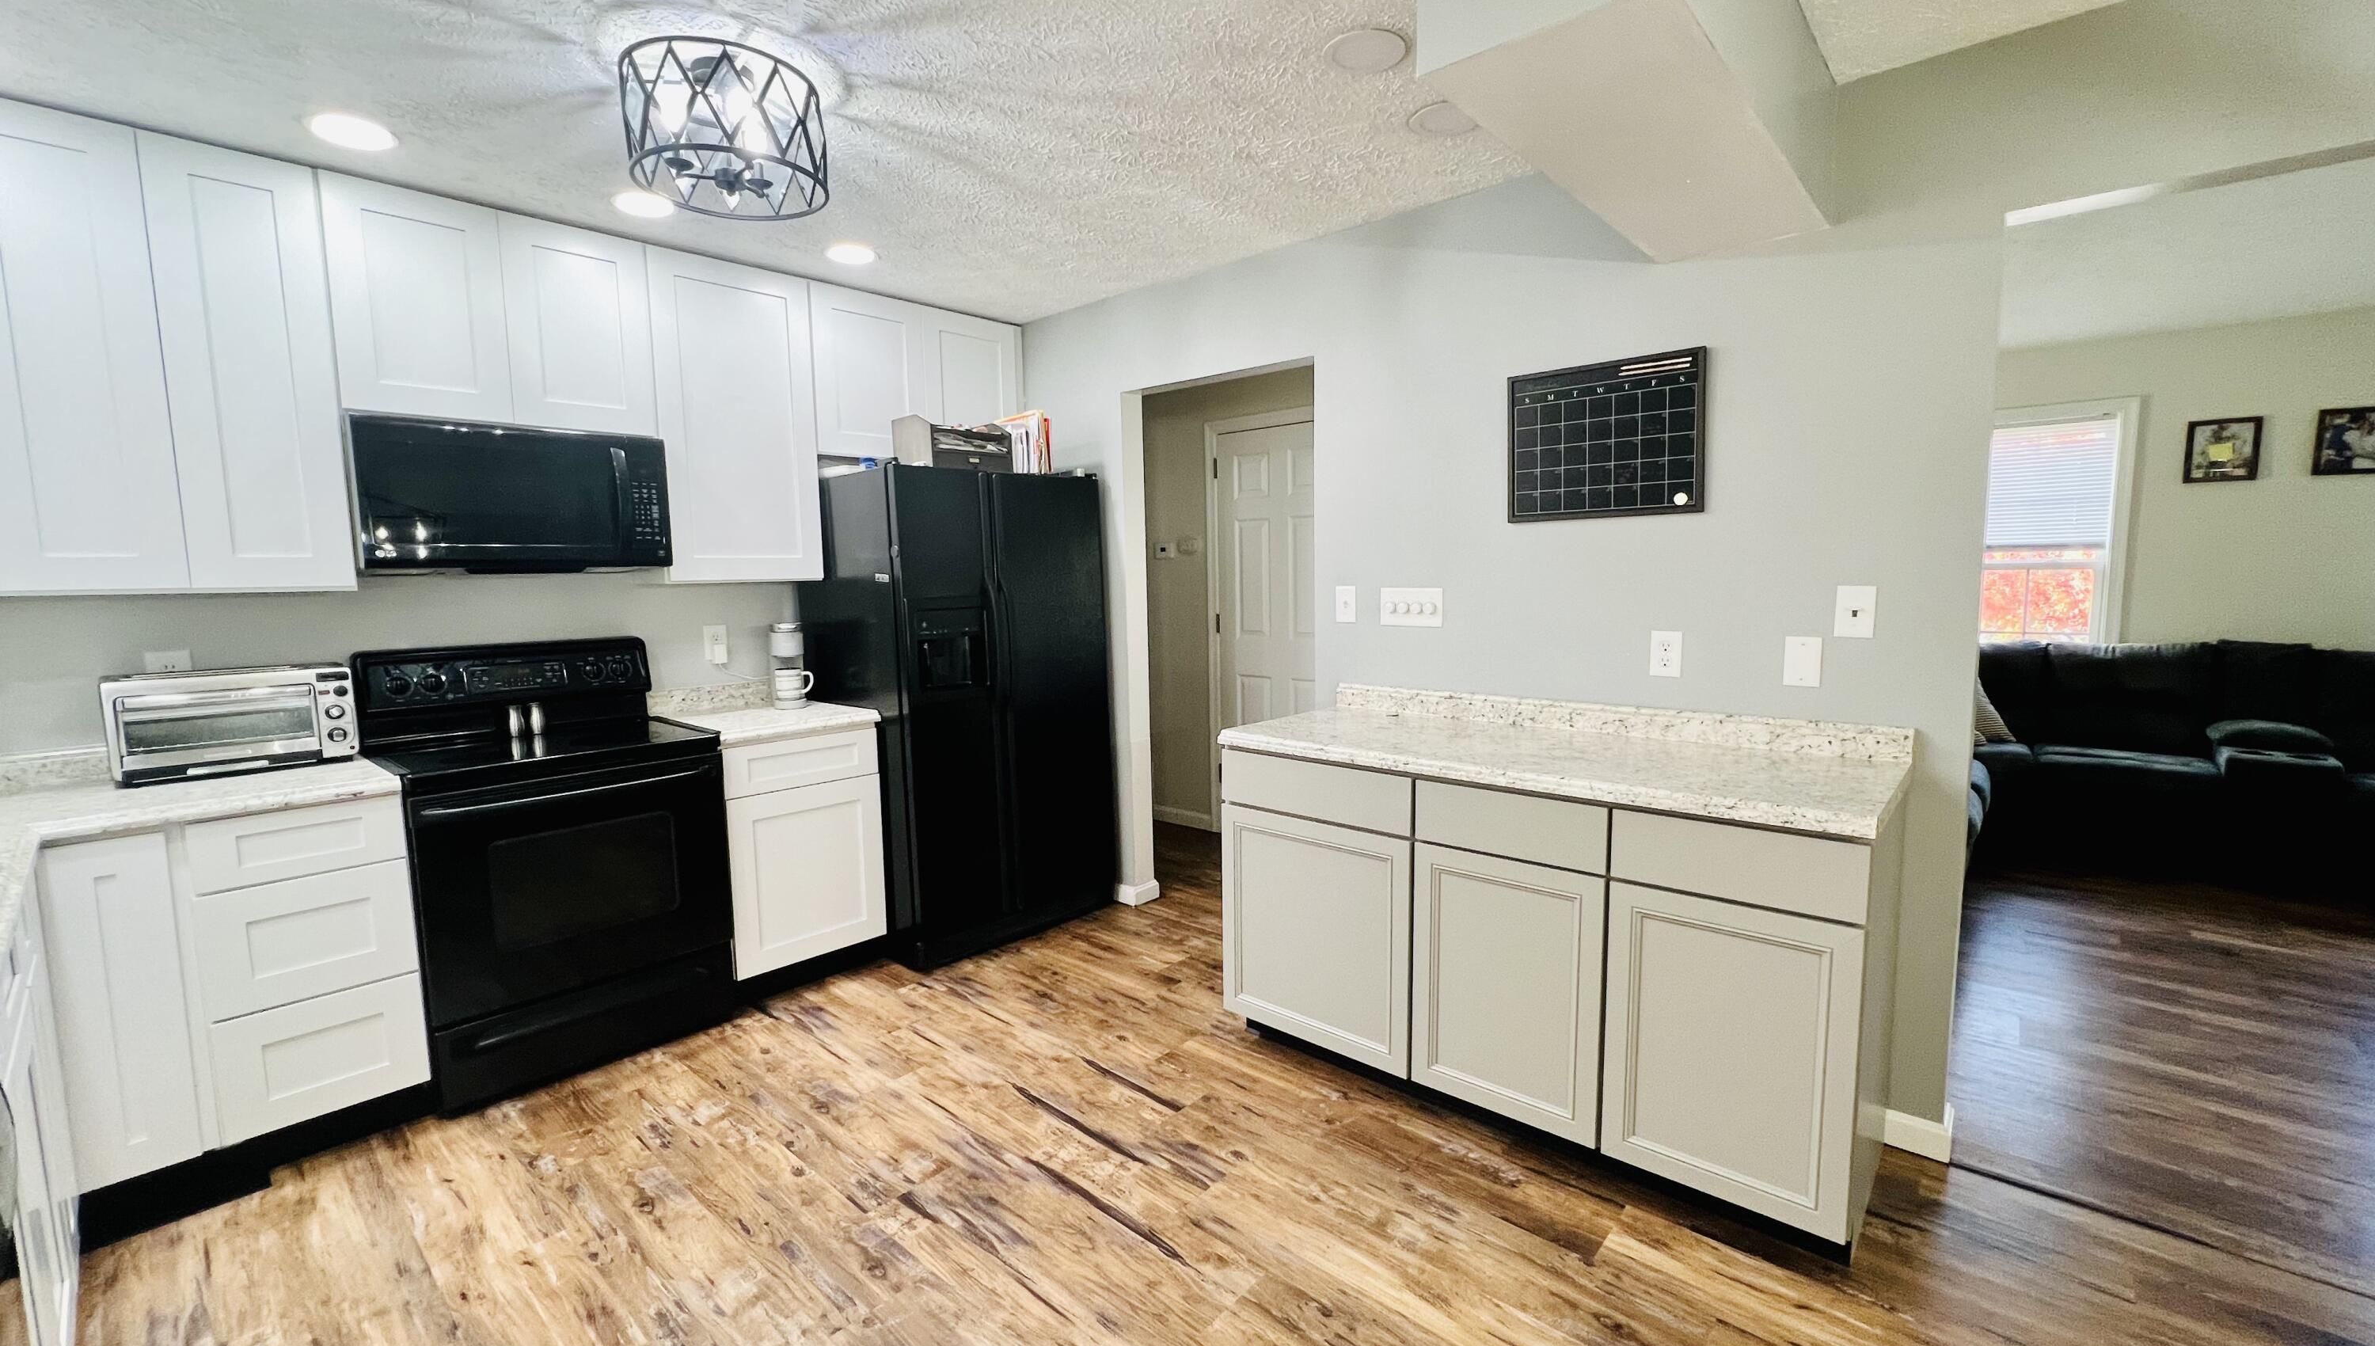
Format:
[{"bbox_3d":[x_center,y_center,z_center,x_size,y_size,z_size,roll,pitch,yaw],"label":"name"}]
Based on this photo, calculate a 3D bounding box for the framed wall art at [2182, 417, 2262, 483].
[{"bbox_3d":[4.634,-0.996,3.991,0.211,0.271,0.020,4,8,42],"label":"framed wall art"}]

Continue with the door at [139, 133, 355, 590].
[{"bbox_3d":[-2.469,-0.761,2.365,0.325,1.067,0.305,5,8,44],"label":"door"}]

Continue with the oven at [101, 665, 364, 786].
[{"bbox_3d":[-2.510,0.125,2.369,0.295,0.258,0.424,5,8,44],"label":"oven"}]

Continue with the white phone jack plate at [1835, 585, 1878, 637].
[{"bbox_3d":[1.559,-0.141,2.083,0.074,0.117,0.010,4,8,42],"label":"white phone jack plate"}]

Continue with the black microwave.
[{"bbox_3d":[-2.065,-0.524,2.742,0.405,0.422,0.756,5,8,44],"label":"black microwave"}]

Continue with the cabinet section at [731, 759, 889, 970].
[{"bbox_3d":[-1.484,0.654,3.224,0.594,0.600,0.518,4,8,43],"label":"cabinet section"}]

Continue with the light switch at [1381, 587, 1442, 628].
[{"bbox_3d":[0.706,-0.208,2.854,0.214,0.120,0.025,4,8,42],"label":"light switch"}]

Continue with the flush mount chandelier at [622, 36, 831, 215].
[{"bbox_3d":[-0.968,-1.147,1.881,0.376,0.233,0.376,5,8,44],"label":"flush mount chandelier"}]

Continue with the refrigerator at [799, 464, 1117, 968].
[{"bbox_3d":[-0.913,0.122,3.654,0.815,1.770,0.902,5,8,44],"label":"refrigerator"}]

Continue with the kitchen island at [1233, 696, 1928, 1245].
[{"bbox_3d":[0.882,0.610,2.366,1.528,0.995,0.652,4,8,42],"label":"kitchen island"}]

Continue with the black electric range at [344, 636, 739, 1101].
[{"bbox_3d":[-1.938,0.529,2.755,0.660,1.180,0.758,5,8,44],"label":"black electric range"}]

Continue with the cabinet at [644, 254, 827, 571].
[{"bbox_3d":[-1.653,-0.860,3.193,0.325,1.067,0.516,5,8,44],"label":"cabinet"}]

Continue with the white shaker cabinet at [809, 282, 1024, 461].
[{"bbox_3d":[-1.157,-1.150,3.678,0.325,0.607,0.916,5,8,44],"label":"white shaker cabinet"}]

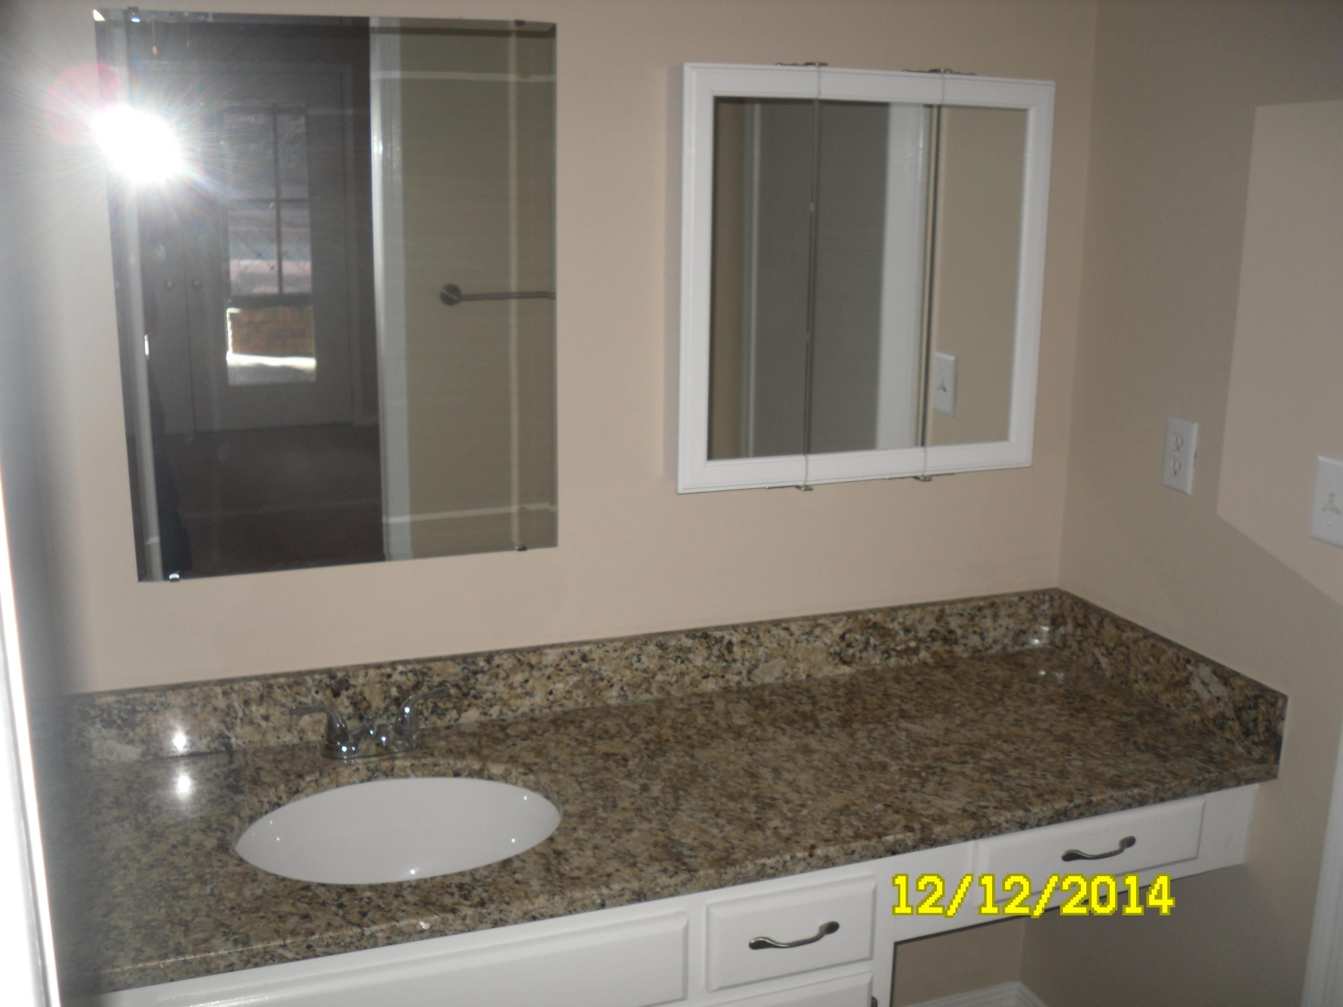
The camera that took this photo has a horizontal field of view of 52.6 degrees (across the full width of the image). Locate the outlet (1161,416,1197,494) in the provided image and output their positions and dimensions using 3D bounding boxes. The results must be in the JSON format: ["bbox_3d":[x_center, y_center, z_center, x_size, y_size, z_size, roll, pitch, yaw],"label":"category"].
[{"bbox_3d":[0.785,-0.074,2.106,0.009,0.114,0.070,-4,14,-19],"label":"outlet"}]

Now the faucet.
[{"bbox_3d":[-0.420,0.327,1.933,0.230,0.085,0.145,-4,14,-19],"label":"faucet"}]

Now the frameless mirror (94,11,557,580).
[{"bbox_3d":[-0.458,-0.286,1.911,0.612,0.765,0.010,-4,14,-20],"label":"frameless mirror"}]

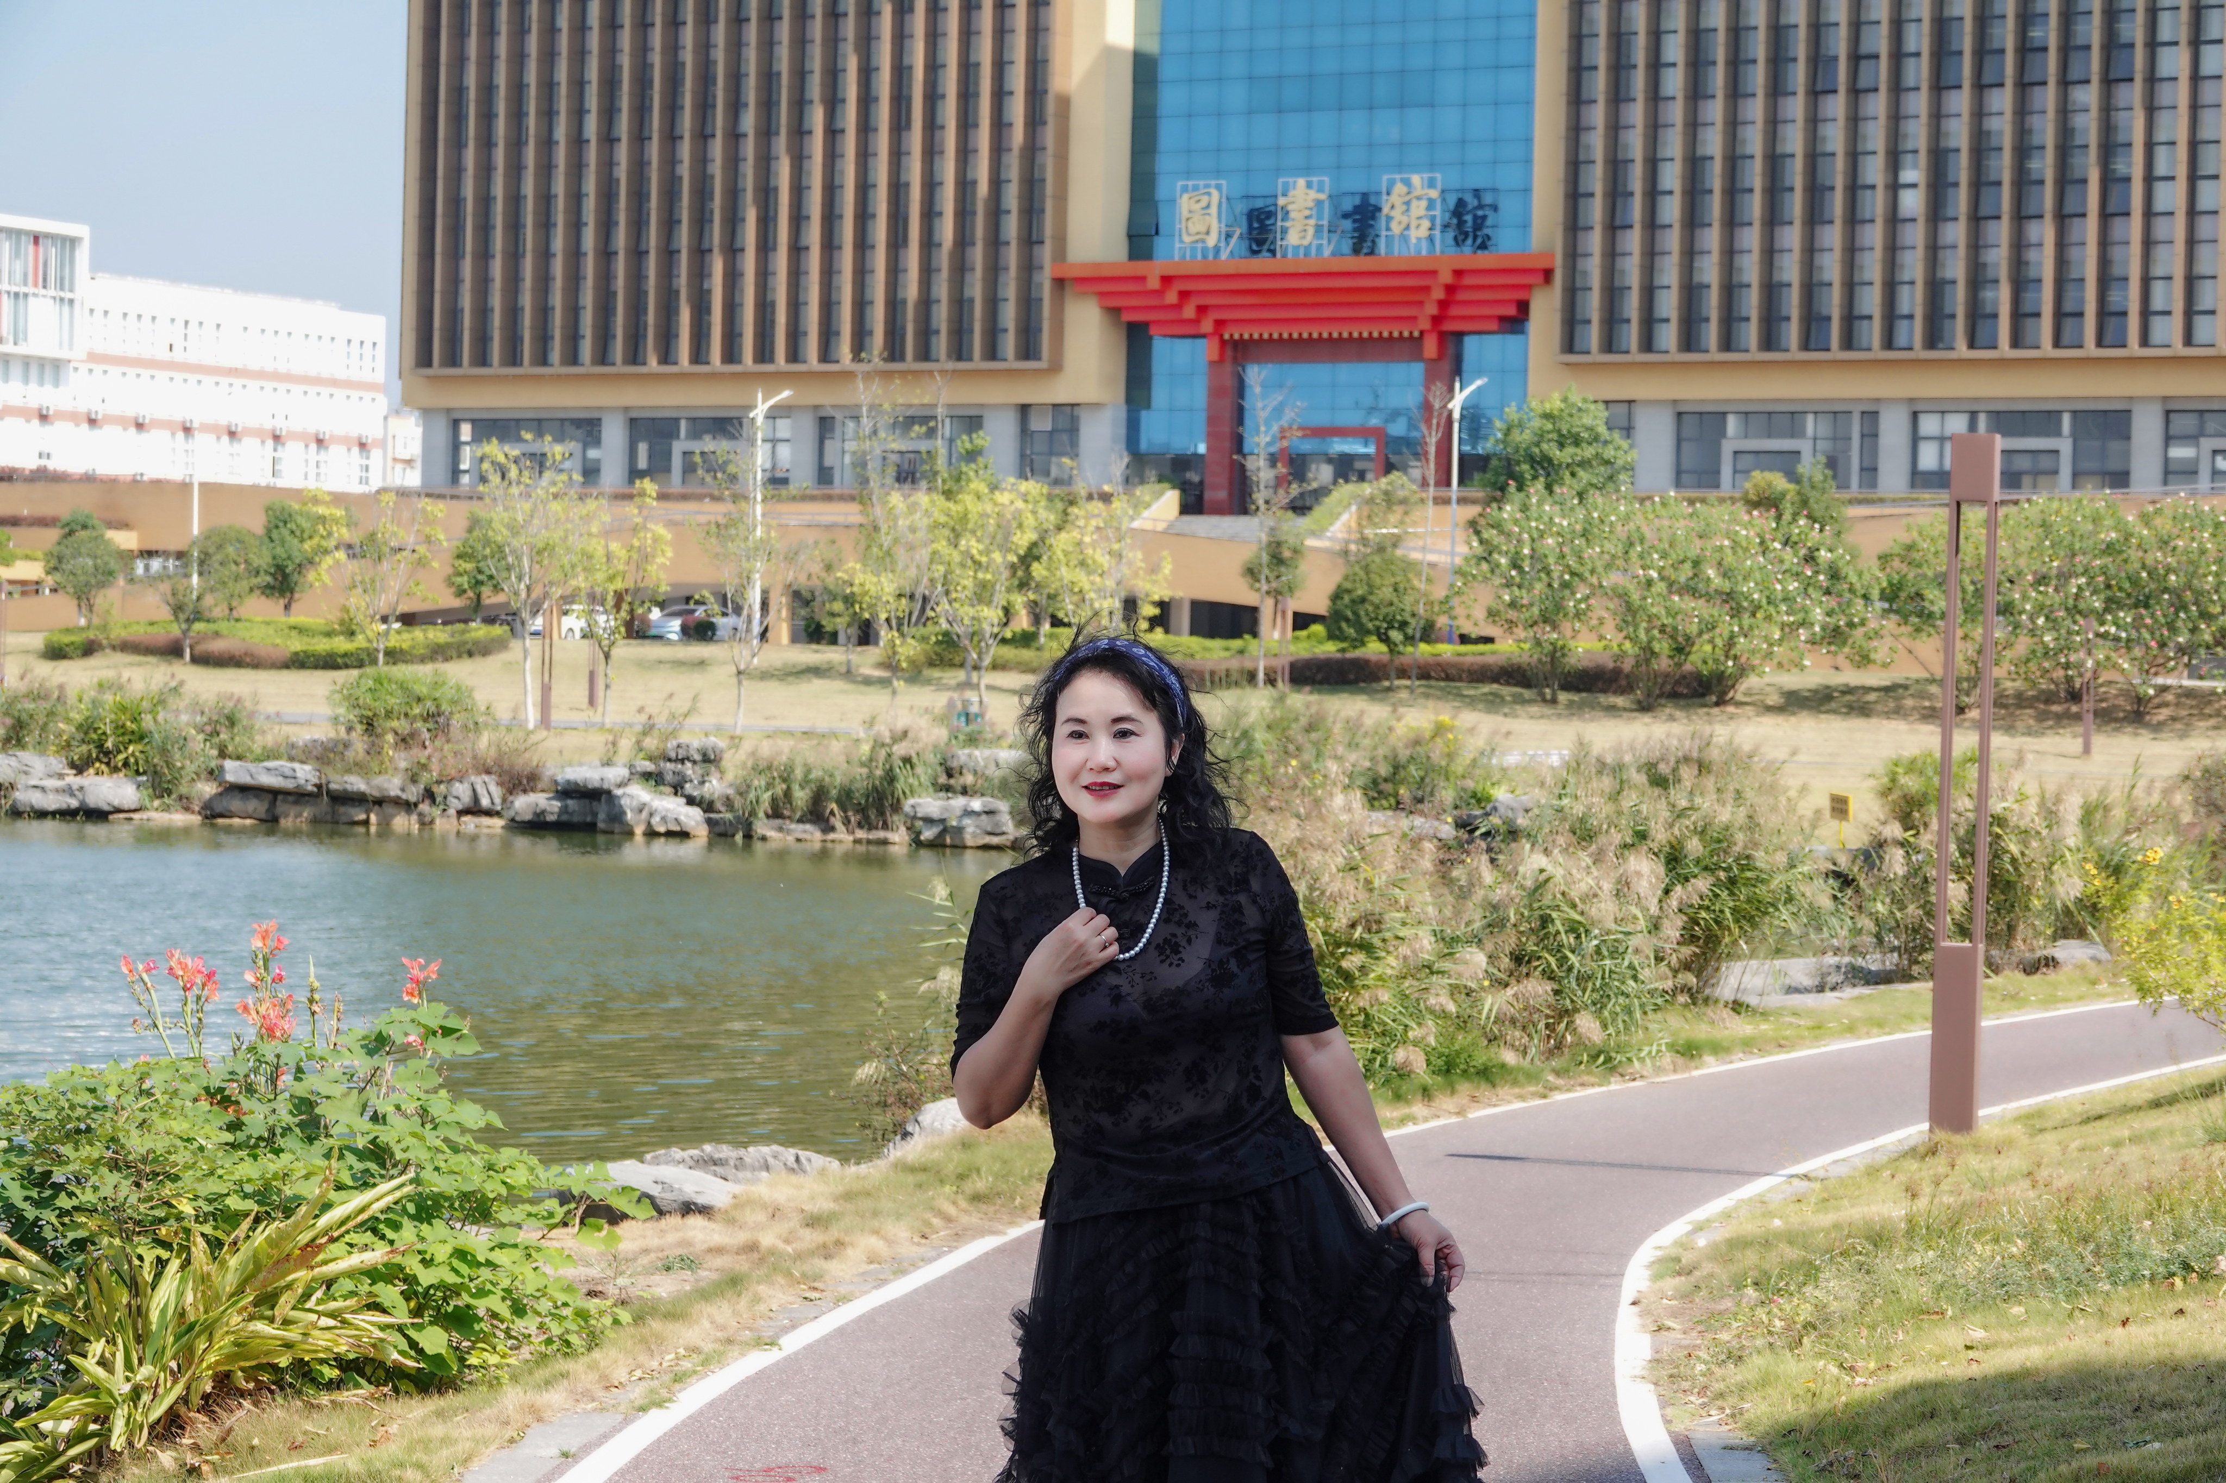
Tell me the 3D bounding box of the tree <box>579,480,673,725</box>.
[{"bbox_3d":[-8.607,-2.440,84.000,1.680,4.350,1.600,1,1,-6],"label":"tree"}]

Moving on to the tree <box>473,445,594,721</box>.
[{"bbox_3d":[-10.172,-2.807,83.500,2.150,5.140,2.040,1,1,-7],"label":"tree"}]

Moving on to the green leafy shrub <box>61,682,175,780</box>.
[{"bbox_3d":[-12.630,-0.166,60.500,1.450,1.250,1.400,1,1,0],"label":"green leafy shrub"}]

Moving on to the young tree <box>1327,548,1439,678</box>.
[{"bbox_3d":[7.758,-3.529,137.000,3.254,4.054,3.254,1,1,0],"label":"young tree"}]

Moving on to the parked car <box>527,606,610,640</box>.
[{"bbox_3d":[-19.804,-4.228,175.009,1.800,1.520,4.500,2,1,28],"label":"parked car"}]

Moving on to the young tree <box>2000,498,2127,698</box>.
[{"bbox_3d":[23.098,-3.433,116.000,3.094,5.086,3.094,1,1,0],"label":"young tree"}]

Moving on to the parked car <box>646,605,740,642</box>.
[{"bbox_3d":[-15.106,-4.076,170.000,1.840,1.500,4.700,2,1,29],"label":"parked car"}]

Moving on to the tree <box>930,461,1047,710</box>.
[{"bbox_3d":[-2.815,-3.479,107.000,2.619,5.630,2.619,1,1,0],"label":"tree"}]

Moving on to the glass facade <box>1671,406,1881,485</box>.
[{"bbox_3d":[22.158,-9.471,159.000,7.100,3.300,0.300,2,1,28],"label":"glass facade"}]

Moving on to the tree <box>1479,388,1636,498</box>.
[{"bbox_3d":[11.946,-5.940,128.000,4.200,7.100,4.100,1,1,0],"label":"tree"}]

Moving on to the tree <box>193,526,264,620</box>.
[{"bbox_3d":[-28.825,-5.380,155.000,2.322,3.398,2.322,1,1,0],"label":"tree"}]

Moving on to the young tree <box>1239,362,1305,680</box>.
[{"bbox_3d":[4.613,-6.202,138.000,1.916,9.378,1.916,1,1,0],"label":"young tree"}]

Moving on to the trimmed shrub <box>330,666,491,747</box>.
[{"bbox_3d":[-11.377,-0.549,77.000,2.540,1.310,2.410,1,1,-8],"label":"trimmed shrub"}]

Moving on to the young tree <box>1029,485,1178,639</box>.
[{"bbox_3d":[-0.186,-3.551,113.000,3.468,5.120,3.468,1,1,0],"label":"young tree"}]

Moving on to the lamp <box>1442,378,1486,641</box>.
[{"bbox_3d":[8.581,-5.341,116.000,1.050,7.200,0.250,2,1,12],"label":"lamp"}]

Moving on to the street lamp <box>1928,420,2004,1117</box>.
[{"bbox_3d":[2.847,0.145,15.900,0.150,2.360,0.120,2,1,19],"label":"street lamp"}]

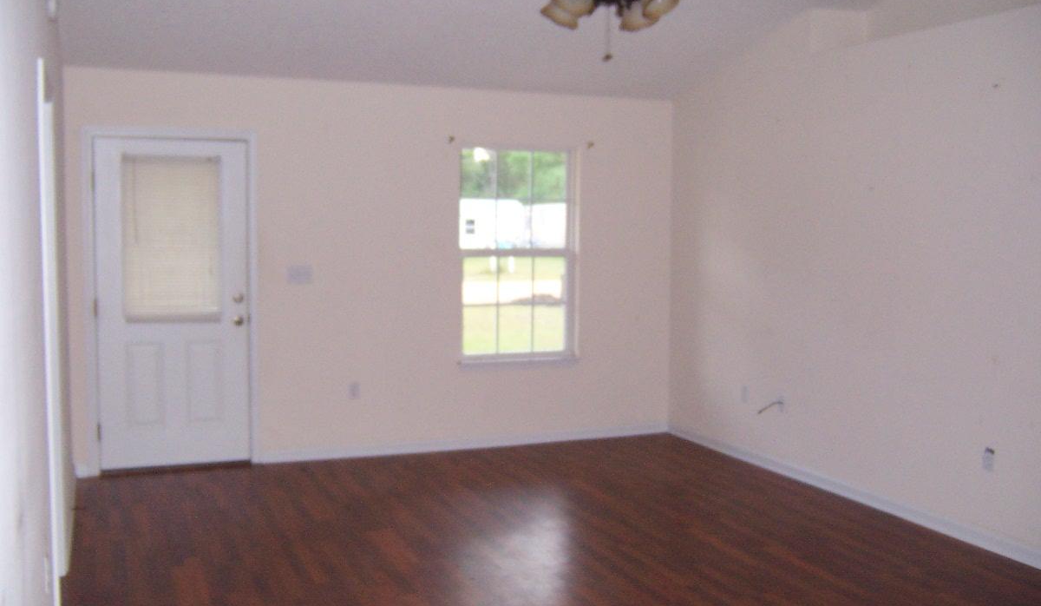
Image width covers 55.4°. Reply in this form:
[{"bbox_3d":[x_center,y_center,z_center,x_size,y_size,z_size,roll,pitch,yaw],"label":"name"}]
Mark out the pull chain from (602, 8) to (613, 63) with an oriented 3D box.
[{"bbox_3d":[0.344,-1.060,3.920,0.030,0.212,0.030,-1,4,-21],"label":"pull chain"}]

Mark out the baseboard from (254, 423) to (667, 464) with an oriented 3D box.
[{"bbox_3d":[-0.296,0.969,6.915,3.022,0.084,0.016,-1,4,-21],"label":"baseboard"}]

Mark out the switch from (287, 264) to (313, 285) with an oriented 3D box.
[{"bbox_3d":[-1.423,-0.181,6.415,0.162,0.116,0.012,-1,4,-21],"label":"switch"}]

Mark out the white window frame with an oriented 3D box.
[{"bbox_3d":[-0.018,-0.336,6.984,0.882,1.509,0.100,-1,4,-21],"label":"white window frame"}]

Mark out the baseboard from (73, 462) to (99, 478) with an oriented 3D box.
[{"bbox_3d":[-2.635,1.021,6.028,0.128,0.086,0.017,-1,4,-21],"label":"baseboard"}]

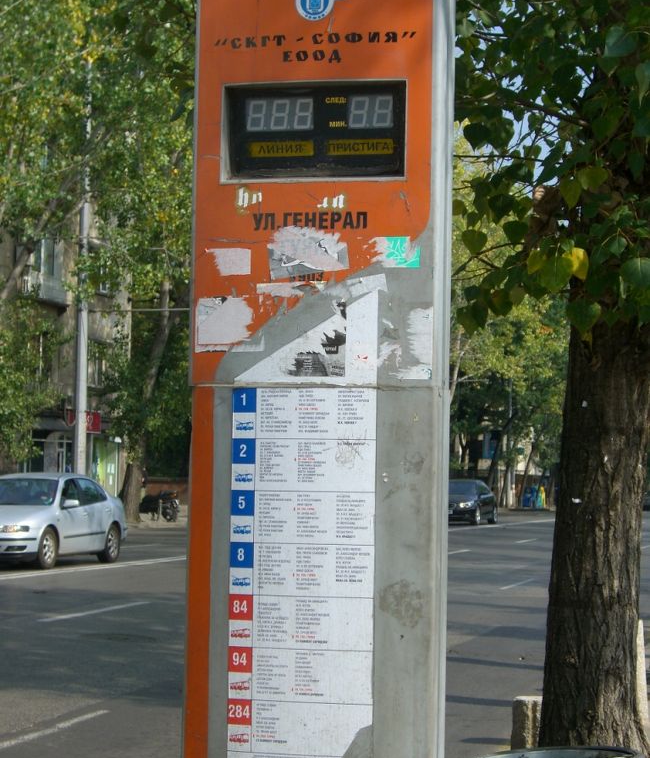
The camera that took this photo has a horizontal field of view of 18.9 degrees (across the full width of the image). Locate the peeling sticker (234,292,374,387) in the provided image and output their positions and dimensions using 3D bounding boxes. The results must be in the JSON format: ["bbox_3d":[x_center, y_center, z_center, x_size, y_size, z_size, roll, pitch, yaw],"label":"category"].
[{"bbox_3d":[-0.036,-0.083,3.884,0.291,0.187,0.005,0,-3,13],"label":"peeling sticker"}]

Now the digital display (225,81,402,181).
[{"bbox_3d":[-0.011,-0.475,3.783,0.359,0.189,0.050,0,-3,14],"label":"digital display"}]

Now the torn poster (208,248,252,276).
[{"bbox_3d":[-0.192,-0.234,3.928,0.088,0.057,0.005,0,-3,13],"label":"torn poster"}]

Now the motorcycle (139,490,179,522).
[{"bbox_3d":[-5.154,3.723,57.000,1.900,1.000,0.700,-1,-4,34],"label":"motorcycle"}]

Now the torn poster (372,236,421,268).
[{"bbox_3d":[0.141,-0.250,3.852,0.096,0.063,0.005,0,-3,13],"label":"torn poster"}]

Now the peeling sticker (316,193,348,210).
[{"bbox_3d":[0.013,-0.353,3.886,0.061,0.036,0.005,0,-3,13],"label":"peeling sticker"}]

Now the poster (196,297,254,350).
[{"bbox_3d":[-0.204,-0.110,3.924,0.121,0.113,0.005,0,-3,13],"label":"poster"}]

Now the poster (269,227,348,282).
[{"bbox_3d":[-0.032,-0.241,3.748,0.159,0.104,0.004,0,-3,14],"label":"poster"}]

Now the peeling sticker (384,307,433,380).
[{"bbox_3d":[0.164,-0.070,3.837,0.096,0.146,0.005,0,-3,13],"label":"peeling sticker"}]

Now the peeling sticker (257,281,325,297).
[{"bbox_3d":[-0.066,-0.174,3.753,0.135,0.031,0.004,0,-3,14],"label":"peeling sticker"}]

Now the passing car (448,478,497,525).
[{"bbox_3d":[4.369,3.995,63.500,1.840,1.460,4.800,0,-3,14],"label":"passing car"}]

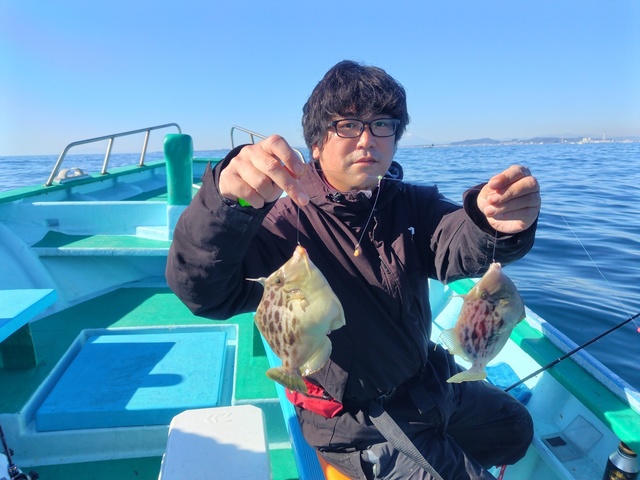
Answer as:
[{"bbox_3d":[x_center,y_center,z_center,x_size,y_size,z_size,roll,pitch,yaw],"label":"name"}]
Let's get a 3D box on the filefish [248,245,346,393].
[{"bbox_3d":[-0.026,0.092,0.505,0.115,0.187,0.040,4,11,5],"label":"filefish"}]

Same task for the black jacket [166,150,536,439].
[{"bbox_3d":[0.027,0.130,0.865,0.600,0.620,0.570,-4,13,-13],"label":"black jacket"}]

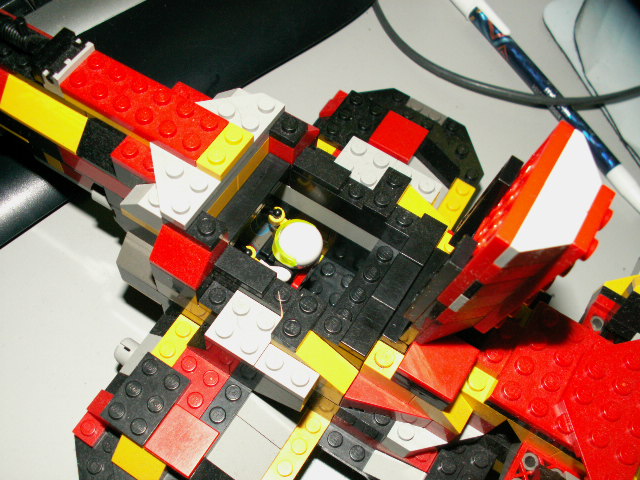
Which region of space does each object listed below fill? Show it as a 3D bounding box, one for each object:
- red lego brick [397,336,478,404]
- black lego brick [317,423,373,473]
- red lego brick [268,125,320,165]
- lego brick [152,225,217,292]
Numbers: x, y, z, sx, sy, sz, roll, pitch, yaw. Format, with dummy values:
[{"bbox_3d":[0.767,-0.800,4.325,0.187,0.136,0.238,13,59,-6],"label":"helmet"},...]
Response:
[{"bbox_3d":[0.030,0.031,0.163,0.016,0.003,0.016,30,64,11],"label":"red lego brick"},{"bbox_3d":[0.009,0.066,0.203,0.016,0.005,0.008,30,64,11],"label":"black lego brick"},{"bbox_3d":[-0.010,-0.034,0.196,0.016,0.011,0.016,31,66,9],"label":"red lego brick"},{"bbox_3d":[-0.035,0.002,0.177,0.016,0.011,0.016,31,66,9],"label":"lego brick"}]

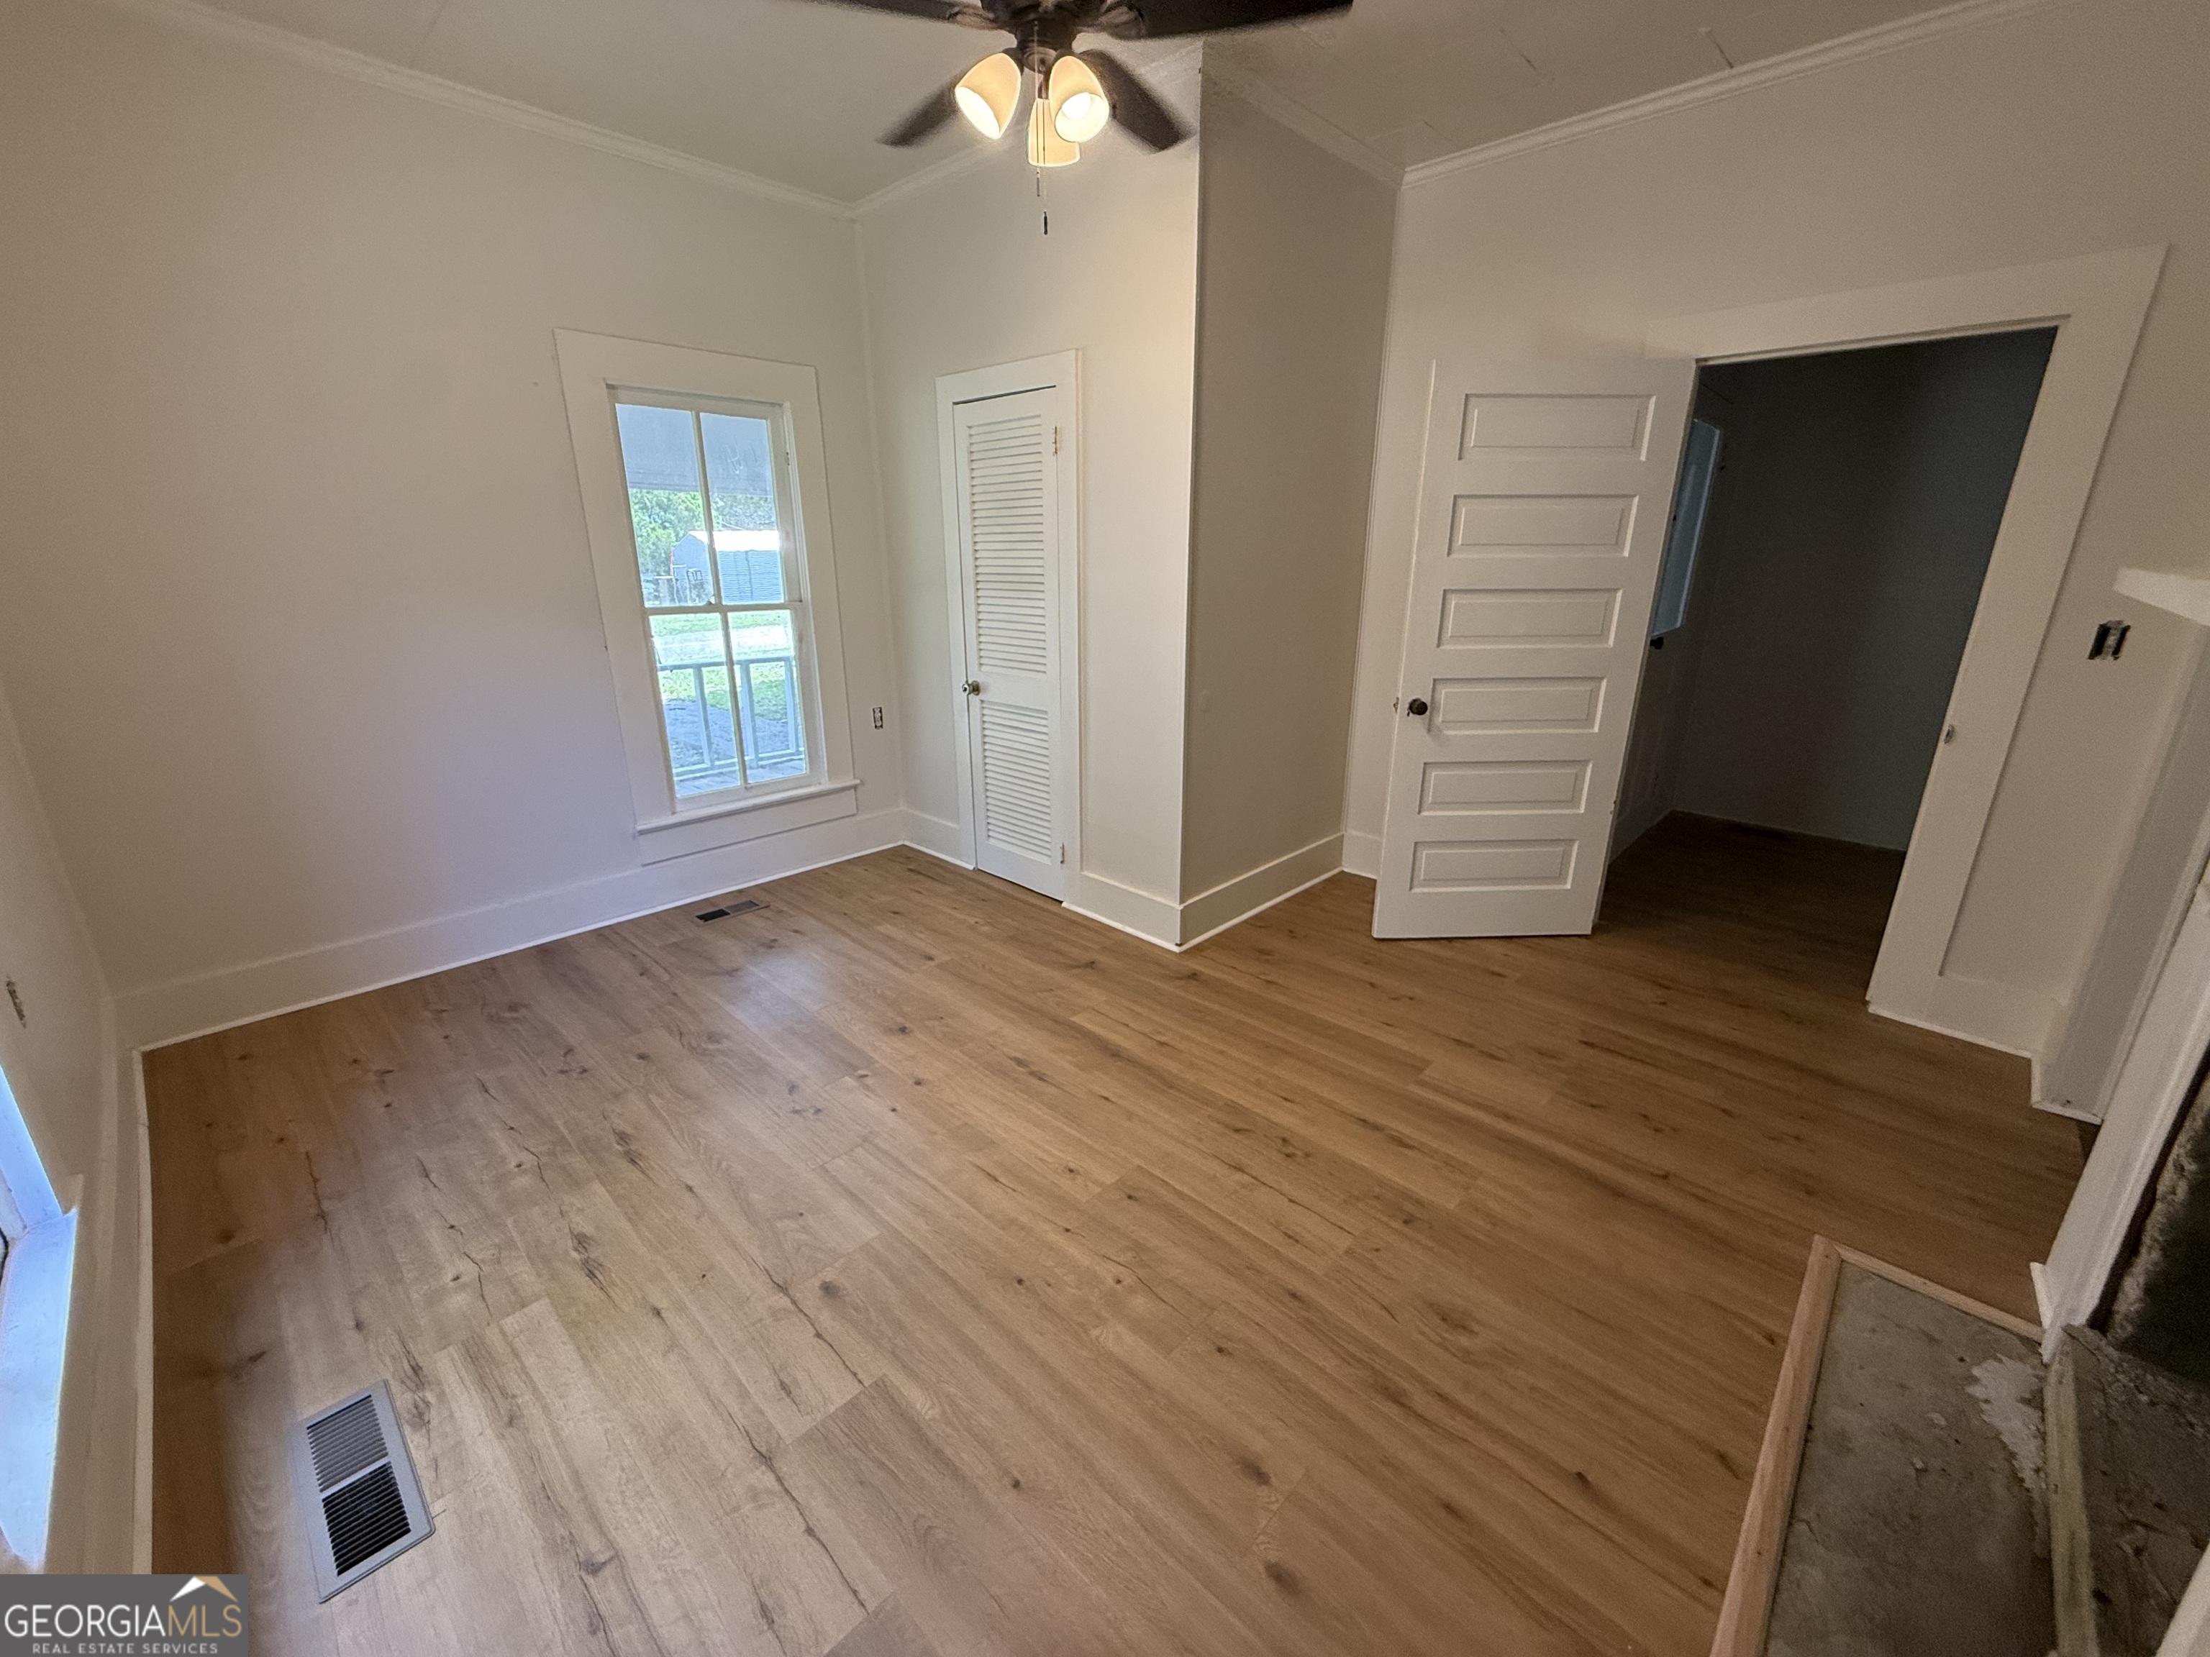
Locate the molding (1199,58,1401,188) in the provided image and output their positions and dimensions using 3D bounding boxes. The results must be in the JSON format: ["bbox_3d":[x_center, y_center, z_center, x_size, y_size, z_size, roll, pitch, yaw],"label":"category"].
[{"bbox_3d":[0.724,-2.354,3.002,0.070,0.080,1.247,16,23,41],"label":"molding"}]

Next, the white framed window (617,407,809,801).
[{"bbox_3d":[-1.597,-0.924,3.783,0.080,1.577,0.655,16,23,41],"label":"white framed window"}]

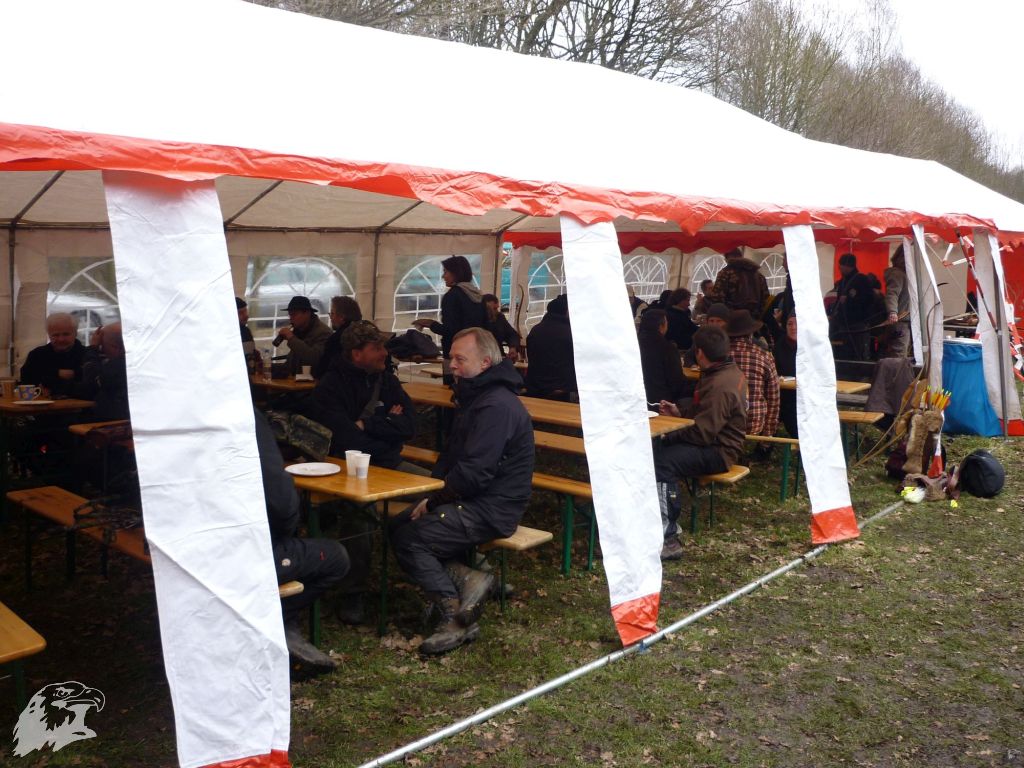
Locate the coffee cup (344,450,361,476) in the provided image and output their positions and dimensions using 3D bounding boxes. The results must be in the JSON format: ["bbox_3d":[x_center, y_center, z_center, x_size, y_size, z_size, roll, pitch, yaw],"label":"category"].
[{"bbox_3d":[-0.680,0.337,4.164,0.071,0.097,0.071,0,8,0],"label":"coffee cup"}]

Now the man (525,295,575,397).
[{"bbox_3d":[0.505,-0.065,8.341,0.600,1.421,0.780,6,10,33],"label":"man"}]

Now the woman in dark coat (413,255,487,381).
[{"bbox_3d":[-0.485,-0.232,8.041,0.520,1.670,0.500,4,9,30],"label":"woman in dark coat"}]

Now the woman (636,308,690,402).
[{"bbox_3d":[1.255,0.070,7.833,0.520,1.316,0.750,7,10,38],"label":"woman"}]

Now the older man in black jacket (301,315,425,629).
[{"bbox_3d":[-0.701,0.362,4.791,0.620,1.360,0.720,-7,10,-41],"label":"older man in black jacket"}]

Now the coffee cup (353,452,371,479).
[{"bbox_3d":[-0.674,0.377,4.428,0.069,0.097,0.069,1,8,0],"label":"coffee cup"}]

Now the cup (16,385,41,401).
[{"bbox_3d":[-2.950,0.056,5.949,0.135,0.090,0.105,0,8,0],"label":"cup"}]

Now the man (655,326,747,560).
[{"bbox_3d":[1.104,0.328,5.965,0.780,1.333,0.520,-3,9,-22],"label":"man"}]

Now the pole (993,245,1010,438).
[{"bbox_3d":[4.408,-0.457,8.905,0.045,1.900,0.045,-4,3,41],"label":"pole"}]

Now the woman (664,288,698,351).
[{"bbox_3d":[1.726,-0.341,10.195,0.680,1.300,0.480,-7,10,-40],"label":"woman"}]

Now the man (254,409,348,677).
[{"bbox_3d":[-0.901,0.501,3.791,0.780,1.350,0.560,-5,9,-33],"label":"man"}]

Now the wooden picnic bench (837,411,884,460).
[{"bbox_3d":[2.094,0.401,8.601,2.200,0.470,0.250,7,11,39],"label":"wooden picnic bench"}]

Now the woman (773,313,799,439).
[{"bbox_3d":[2.313,0.067,8.142,0.520,1.254,0.750,6,10,35],"label":"woman"}]

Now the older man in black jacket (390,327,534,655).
[{"bbox_3d":[-0.211,0.428,4.305,0.720,1.360,0.540,-4,9,-28],"label":"older man in black jacket"}]

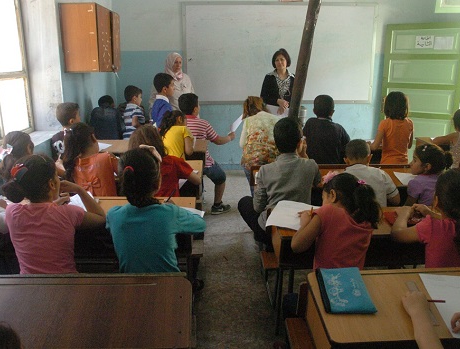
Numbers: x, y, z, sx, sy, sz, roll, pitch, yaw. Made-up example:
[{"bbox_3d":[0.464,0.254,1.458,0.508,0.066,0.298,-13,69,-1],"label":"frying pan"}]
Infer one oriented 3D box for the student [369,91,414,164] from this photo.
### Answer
[{"bbox_3d":[1.317,-0.077,3.338,0.340,1.245,0.380,1,15,3],"label":"student"}]

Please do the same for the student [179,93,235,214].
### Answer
[{"bbox_3d":[-0.234,-0.153,3.701,0.600,1.210,0.460,-12,19,-38],"label":"student"}]

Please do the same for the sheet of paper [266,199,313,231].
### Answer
[{"bbox_3d":[0.313,0.188,1.863,0.210,0.012,0.297,4,14,17],"label":"sheet of paper"}]

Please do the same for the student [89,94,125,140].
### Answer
[{"bbox_3d":[-1.252,-0.296,4.352,0.400,1.090,0.500,0,14,2],"label":"student"}]

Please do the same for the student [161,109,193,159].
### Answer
[{"bbox_3d":[-0.450,-0.059,3.505,0.360,1.020,0.500,6,15,24],"label":"student"}]

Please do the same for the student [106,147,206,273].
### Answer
[{"bbox_3d":[-0.315,0.394,1.828,0.420,1.096,0.580,1,15,2],"label":"student"}]

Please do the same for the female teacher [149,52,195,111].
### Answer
[{"bbox_3d":[-0.729,-0.710,5.034,0.540,1.616,0.340,-4,15,-15],"label":"female teacher"}]

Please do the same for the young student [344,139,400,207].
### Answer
[{"bbox_3d":[0.792,0.217,2.504,0.380,0.940,0.520,-1,14,-3],"label":"young student"}]

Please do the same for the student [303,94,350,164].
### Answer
[{"bbox_3d":[0.777,-0.063,3.342,0.390,1.217,0.460,-1,15,-2],"label":"student"}]

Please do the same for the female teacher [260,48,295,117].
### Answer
[{"bbox_3d":[0.595,-0.649,4.732,0.480,1.610,0.320,0,14,3],"label":"female teacher"}]

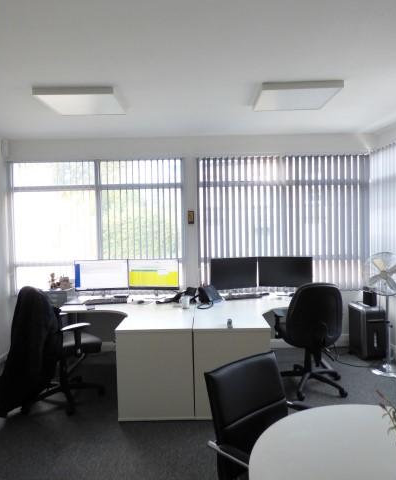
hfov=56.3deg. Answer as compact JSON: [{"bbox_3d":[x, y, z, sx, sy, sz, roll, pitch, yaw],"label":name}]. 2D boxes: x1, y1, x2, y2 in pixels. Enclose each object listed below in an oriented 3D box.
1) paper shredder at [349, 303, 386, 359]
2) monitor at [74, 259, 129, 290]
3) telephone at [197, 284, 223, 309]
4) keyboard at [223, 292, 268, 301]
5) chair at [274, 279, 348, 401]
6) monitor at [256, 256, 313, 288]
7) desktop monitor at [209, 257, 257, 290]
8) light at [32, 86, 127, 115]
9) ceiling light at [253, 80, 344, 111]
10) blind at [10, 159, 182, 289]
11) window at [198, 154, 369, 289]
[{"bbox_3d":[1.928,1.030,4.202,0.280,0.570,0.320,-2,3,-8],"label":"paper shredder"},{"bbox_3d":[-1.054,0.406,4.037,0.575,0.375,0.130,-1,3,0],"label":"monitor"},{"bbox_3d":[0.138,0.567,3.815,0.190,0.145,0.190,-3,4,-35],"label":"telephone"},{"bbox_3d":[0.512,0.614,3.918,0.440,0.030,0.150,-1,3,-8],"label":"keyboard"},{"bbox_3d":[1.069,0.869,3.477,0.620,1.010,0.620,-1,3,2],"label":"chair"},{"bbox_3d":[0.954,0.355,4.031,0.560,0.345,0.060,-1,3,14],"label":"monitor"},{"bbox_3d":[0.410,0.372,4.079,0.560,0.345,0.060,-2,3,-19],"label":"desktop monitor"},{"bbox_3d":[-0.965,-1.169,3.136,0.600,0.060,0.600,-1,3,2],"label":"light"},{"bbox_3d":[0.785,-1.152,3.026,0.600,0.055,0.610,-1,3,1],"label":"ceiling light"},{"bbox_3d":[-1.244,-0.186,4.550,2.120,1.580,0.100,-1,3,2],"label":"blind"},{"bbox_3d":[1.025,-0.188,4.403,2.020,1.590,0.090,-1,3,1],"label":"window"}]

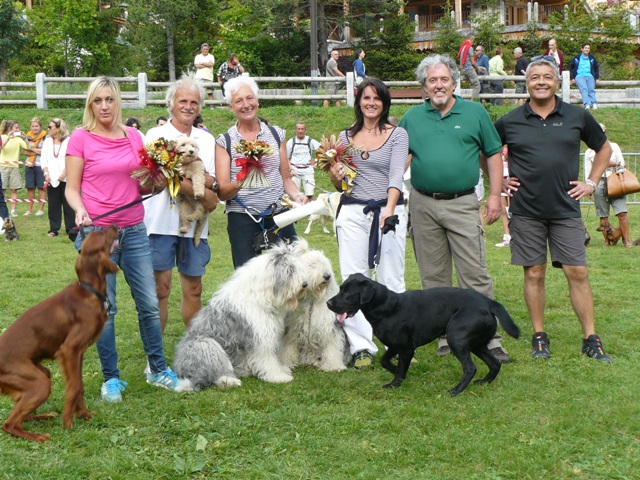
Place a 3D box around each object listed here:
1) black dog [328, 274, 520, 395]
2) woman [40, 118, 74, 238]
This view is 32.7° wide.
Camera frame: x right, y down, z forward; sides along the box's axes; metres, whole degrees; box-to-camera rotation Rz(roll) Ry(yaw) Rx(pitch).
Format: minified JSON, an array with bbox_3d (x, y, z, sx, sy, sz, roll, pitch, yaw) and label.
[{"bbox_3d":[0.545,0.479,5.752,1.000,0.600,0.310,1,6,10],"label":"black dog"},{"bbox_3d":[-3.637,-0.850,15.200,0.500,1.660,0.340,0,5,6],"label":"woman"}]

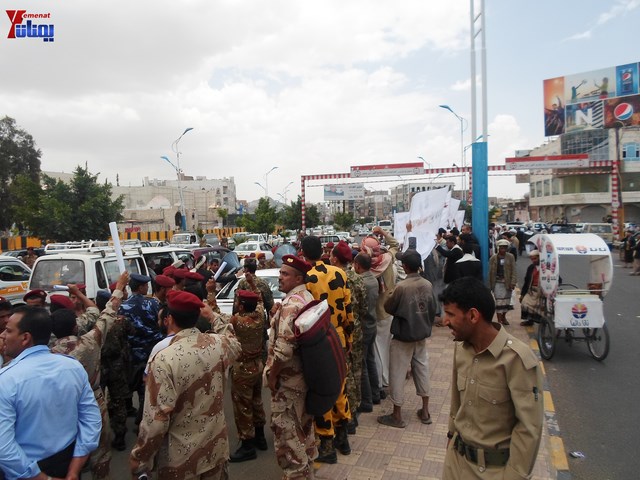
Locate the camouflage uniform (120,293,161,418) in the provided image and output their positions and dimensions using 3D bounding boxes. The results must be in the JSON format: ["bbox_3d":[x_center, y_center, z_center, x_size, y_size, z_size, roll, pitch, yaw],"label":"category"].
[{"bbox_3d":[-1.931,1.249,5.000,0.520,1.340,0.400,-1,1,23],"label":"camouflage uniform"}]

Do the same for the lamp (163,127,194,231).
[{"bbox_3d":[-14.389,-5.104,47.000,3.200,12.200,0.700,-1,2,0],"label":"lamp"}]

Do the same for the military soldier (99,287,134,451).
[{"bbox_3d":[-2.010,1.251,4.500,0.470,1.600,0.380,-1,1,14],"label":"military soldier"}]

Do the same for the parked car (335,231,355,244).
[{"bbox_3d":[2.067,0.126,39.000,1.750,1.600,4.400,-2,2,-14],"label":"parked car"}]

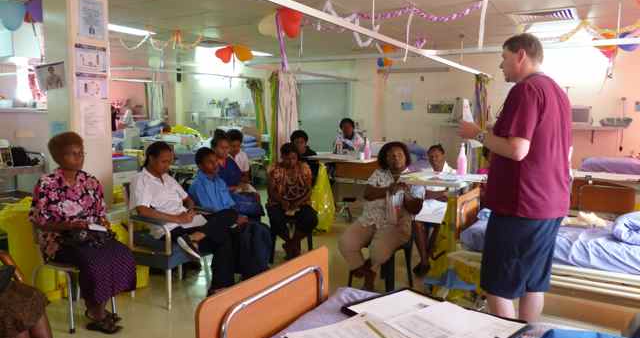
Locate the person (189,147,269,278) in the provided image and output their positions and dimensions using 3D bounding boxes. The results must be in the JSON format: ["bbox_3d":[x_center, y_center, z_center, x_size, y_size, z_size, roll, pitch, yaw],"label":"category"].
[{"bbox_3d":[-0.842,0.377,4.300,0.680,1.150,0.460,5,8,34],"label":"person"}]

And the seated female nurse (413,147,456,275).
[{"bbox_3d":[1.105,0.375,4.500,0.440,1.170,0.680,3,7,18],"label":"seated female nurse"}]

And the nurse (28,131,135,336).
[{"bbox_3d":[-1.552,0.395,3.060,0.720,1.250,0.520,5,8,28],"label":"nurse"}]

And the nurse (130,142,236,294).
[{"bbox_3d":[-1.047,0.387,3.520,0.780,1.170,0.560,6,8,32],"label":"nurse"}]

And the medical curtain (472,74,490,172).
[{"bbox_3d":[2.426,-0.620,6.900,0.220,1.650,0.320,5,8,31],"label":"medical curtain"}]

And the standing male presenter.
[{"bbox_3d":[0.964,0.258,2.290,0.520,1.800,0.510,8,10,43],"label":"standing male presenter"}]

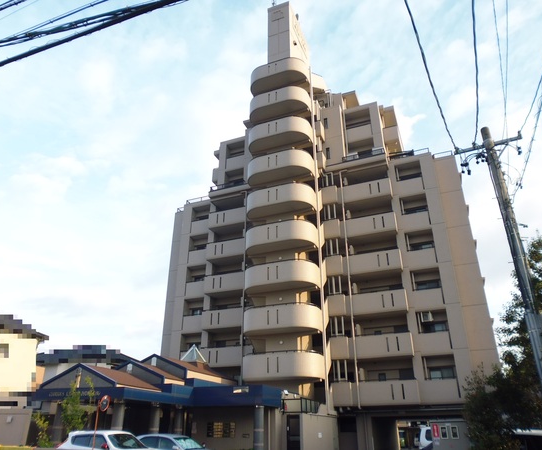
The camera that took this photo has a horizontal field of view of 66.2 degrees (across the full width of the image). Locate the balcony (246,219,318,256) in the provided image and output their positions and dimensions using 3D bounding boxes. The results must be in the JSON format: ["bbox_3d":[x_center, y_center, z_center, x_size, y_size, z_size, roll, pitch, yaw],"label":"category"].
[{"bbox_3d":[0.514,0.893,28.951,5.156,1.482,1.827,-10,-25,22],"label":"balcony"}]

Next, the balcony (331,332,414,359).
[{"bbox_3d":[6.717,8.103,27.594,5.300,1.424,1.700,-9,-25,20],"label":"balcony"}]

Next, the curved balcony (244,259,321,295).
[{"bbox_3d":[0.515,3.498,27.815,5.156,1.482,1.827,-10,-25,22],"label":"curved balcony"}]

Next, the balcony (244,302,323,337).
[{"bbox_3d":[0.515,6.103,26.679,5.156,1.482,1.827,-10,-25,22],"label":"balcony"}]

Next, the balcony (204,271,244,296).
[{"bbox_3d":[-3.334,4.818,33.460,3.600,1.424,1.700,-9,-25,20],"label":"balcony"}]

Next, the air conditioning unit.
[{"bbox_3d":[10.366,6.084,27.528,0.731,0.619,0.325,-10,-25,22],"label":"air conditioning unit"}]

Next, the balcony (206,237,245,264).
[{"bbox_3d":[-3.335,2.245,34.565,3.600,1.424,1.700,-9,-25,20],"label":"balcony"}]

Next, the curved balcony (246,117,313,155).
[{"bbox_3d":[0.513,-7.070,32.423,5.156,1.482,1.827,-10,-25,22],"label":"curved balcony"}]

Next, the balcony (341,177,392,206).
[{"bbox_3d":[7.429,-2.304,31.745,3.650,1.424,1.700,-9,-25,20],"label":"balcony"}]

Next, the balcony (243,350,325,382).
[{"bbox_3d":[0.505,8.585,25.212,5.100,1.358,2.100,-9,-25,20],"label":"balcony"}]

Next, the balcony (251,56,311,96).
[{"bbox_3d":[0.513,-12.355,34.727,5.156,1.482,1.827,-10,-25,22],"label":"balcony"}]

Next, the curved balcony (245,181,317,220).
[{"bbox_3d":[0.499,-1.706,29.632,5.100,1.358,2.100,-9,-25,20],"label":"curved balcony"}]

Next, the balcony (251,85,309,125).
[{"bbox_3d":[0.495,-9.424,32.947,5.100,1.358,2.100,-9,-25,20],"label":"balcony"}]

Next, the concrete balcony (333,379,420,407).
[{"bbox_3d":[6.695,10.679,26.497,5.350,1.424,1.700,-9,-25,20],"label":"concrete balcony"}]

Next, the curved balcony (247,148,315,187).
[{"bbox_3d":[0.514,-4.317,31.223,5.156,1.482,1.827,-10,-25,22],"label":"curved balcony"}]

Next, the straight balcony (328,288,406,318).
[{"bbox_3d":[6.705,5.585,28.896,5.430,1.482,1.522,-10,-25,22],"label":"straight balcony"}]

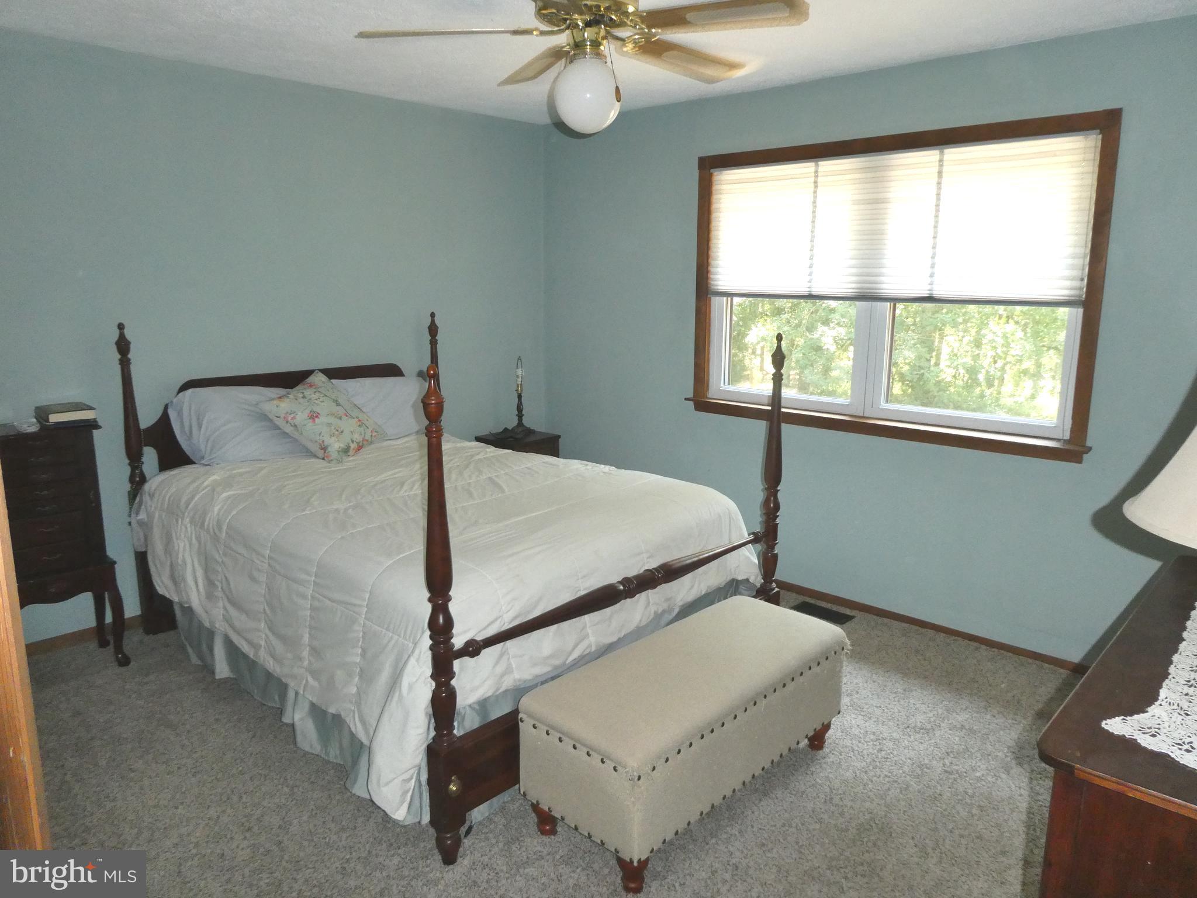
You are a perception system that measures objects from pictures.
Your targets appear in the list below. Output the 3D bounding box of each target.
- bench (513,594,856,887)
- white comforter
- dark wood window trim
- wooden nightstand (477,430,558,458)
[{"bbox_3d":[0.302,0.848,2.596,0.445,0.390,1.070,11,16,42],"label":"bench"},{"bbox_3d":[-0.609,0.449,3.369,1.980,0.610,1.710,11,16,42],"label":"white comforter"},{"bbox_3d":[1.192,-0.718,3.745,1.915,1.308,0.090,11,16,42],"label":"dark wood window trim"},{"bbox_3d":[-0.477,0.232,5.011,0.340,0.627,0.375,11,16,42],"label":"wooden nightstand"}]

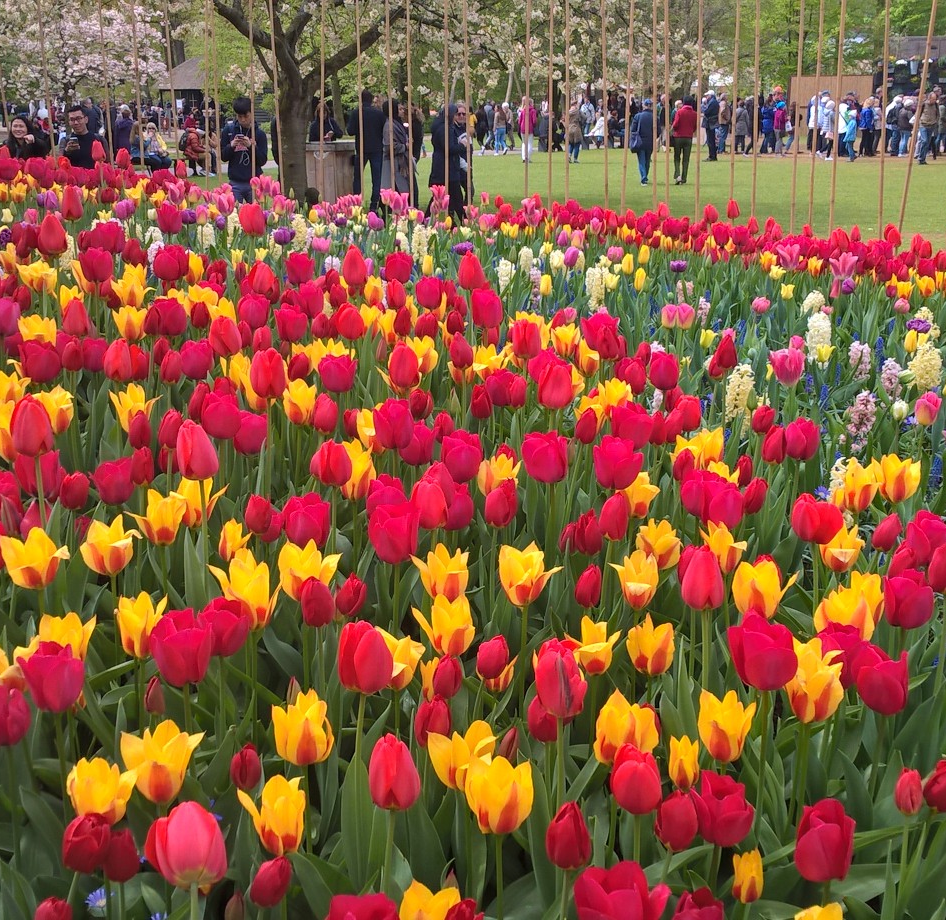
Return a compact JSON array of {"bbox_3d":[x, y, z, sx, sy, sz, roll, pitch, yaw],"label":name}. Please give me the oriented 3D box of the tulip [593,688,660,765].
[{"bbox_3d":[0.164,0.288,1.440,0.070,0.080,0.066,3,15,-1],"label":"tulip"}]

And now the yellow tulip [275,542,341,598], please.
[{"bbox_3d":[-0.218,0.147,1.780,0.083,0.077,0.073,0,15,0],"label":"yellow tulip"}]

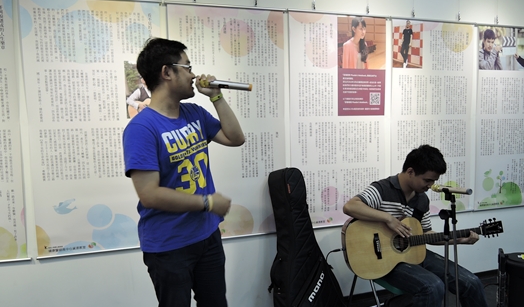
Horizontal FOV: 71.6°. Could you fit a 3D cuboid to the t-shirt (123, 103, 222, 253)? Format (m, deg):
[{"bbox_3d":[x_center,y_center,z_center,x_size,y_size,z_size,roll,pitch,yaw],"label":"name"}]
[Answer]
[{"bbox_3d":[-0.382,0.098,1.550,0.290,0.640,0.480,2,5,38],"label":"t-shirt"}]

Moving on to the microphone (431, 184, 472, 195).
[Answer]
[{"bbox_3d":[1.115,0.214,2.150,0.050,0.050,0.228,-5,5,-41],"label":"microphone"}]

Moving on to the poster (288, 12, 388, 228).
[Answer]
[{"bbox_3d":[0.598,-0.231,2.708,0.808,1.566,0.020,-3,4,-16],"label":"poster"}]

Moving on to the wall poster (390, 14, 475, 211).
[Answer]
[{"bbox_3d":[1.401,-0.269,2.941,0.808,1.566,0.020,-3,4,-16],"label":"wall poster"}]

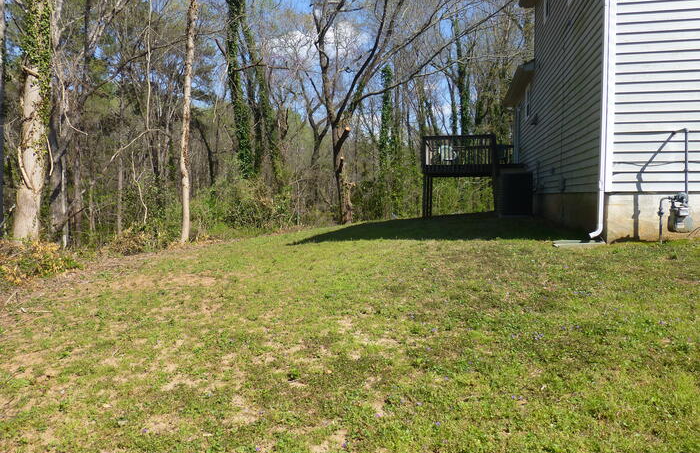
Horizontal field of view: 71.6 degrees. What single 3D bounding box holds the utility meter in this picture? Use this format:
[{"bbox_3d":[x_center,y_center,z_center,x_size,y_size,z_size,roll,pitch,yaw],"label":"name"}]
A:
[{"bbox_3d":[4.059,-0.171,5.944,0.210,0.475,0.215,1,4,13],"label":"utility meter"}]

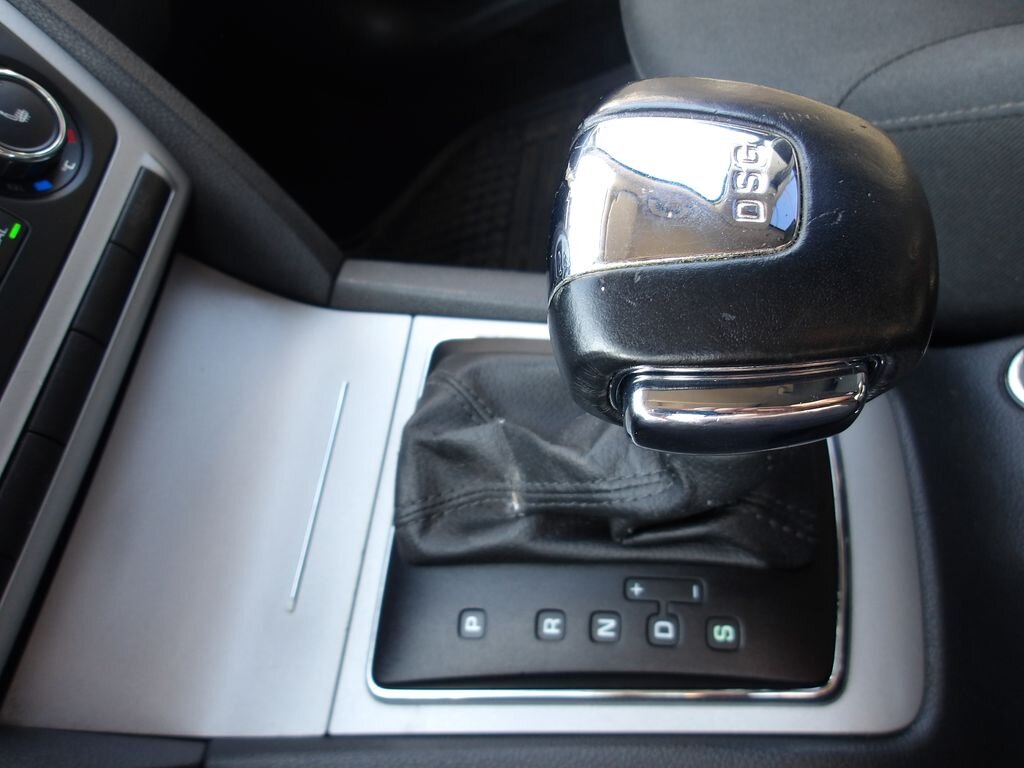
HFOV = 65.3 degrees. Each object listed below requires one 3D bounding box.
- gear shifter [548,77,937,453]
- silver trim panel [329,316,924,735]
[{"bbox_3d":[0.047,-0.021,0.169,0.074,0.080,0.064,-4,60,20],"label":"gear shifter"},{"bbox_3d":[0.035,0.040,0.255,0.167,0.020,0.146,-1,60,16],"label":"silver trim panel"}]

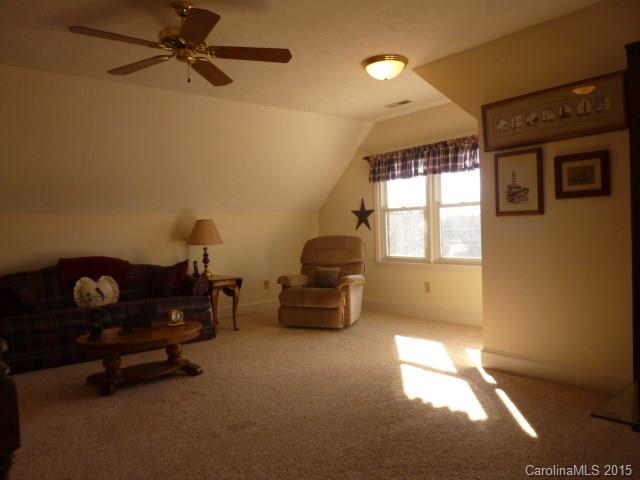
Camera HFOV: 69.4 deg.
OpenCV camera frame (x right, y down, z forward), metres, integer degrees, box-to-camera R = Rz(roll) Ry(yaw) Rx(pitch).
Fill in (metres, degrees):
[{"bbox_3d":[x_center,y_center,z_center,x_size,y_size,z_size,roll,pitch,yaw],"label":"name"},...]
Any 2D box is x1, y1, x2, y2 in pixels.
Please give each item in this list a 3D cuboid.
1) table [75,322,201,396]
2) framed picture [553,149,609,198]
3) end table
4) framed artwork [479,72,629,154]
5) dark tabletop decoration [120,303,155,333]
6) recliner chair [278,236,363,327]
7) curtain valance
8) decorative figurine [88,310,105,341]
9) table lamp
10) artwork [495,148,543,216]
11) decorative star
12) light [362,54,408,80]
[{"bbox_3d":[-1.374,0.904,3.621,0.935,0.388,0.718,-3,2,-39],"label":"table"},{"bbox_3d":[1.723,-0.424,3.034,0.025,0.285,0.334,-3,2,-39],"label":"framed picture"},{"bbox_3d":[-1.233,0.747,5.430,0.422,0.598,0.673,-3,2,-39],"label":"end table"},{"bbox_3d":[1.564,-0.852,3.173,0.030,0.359,0.963,-8,5,-39],"label":"framed artwork"},{"bbox_3d":[-1.458,0.598,3.656,0.239,0.217,0.137,-3,2,-39],"label":"dark tabletop decoration"},{"bbox_3d":[0.051,0.469,5.740,0.935,1.045,0.923,-1,2,22],"label":"recliner chair"},{"bbox_3d":[1.219,-0.932,5.442,0.100,0.348,1.915,-3,2,-39],"label":"curtain valance"},{"bbox_3d":[-1.652,0.615,3.408,0.103,0.211,0.097,-3,2,-39],"label":"decorative figurine"},{"bbox_3d":[-1.294,0.111,5.271,0.422,0.684,0.422,-3,2,-39],"label":"table lamp"},{"bbox_3d":[1.450,-0.408,3.365,0.025,0.469,0.355,-3,2,-39],"label":"artwork"},{"bbox_3d":[0.591,-0.349,6.325,0.040,0.439,0.422,-3,2,-39],"label":"decorative star"},{"bbox_3d":[0.553,-1.432,3.909,0.390,0.123,0.390,-2,1,0],"label":"light"}]

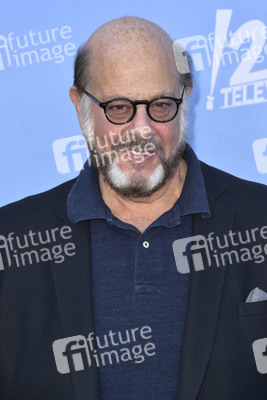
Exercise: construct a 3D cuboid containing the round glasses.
[{"bbox_3d":[0.006,-0.158,2.408,0.152,0.046,0.140,-3,15,-5],"label":"round glasses"}]

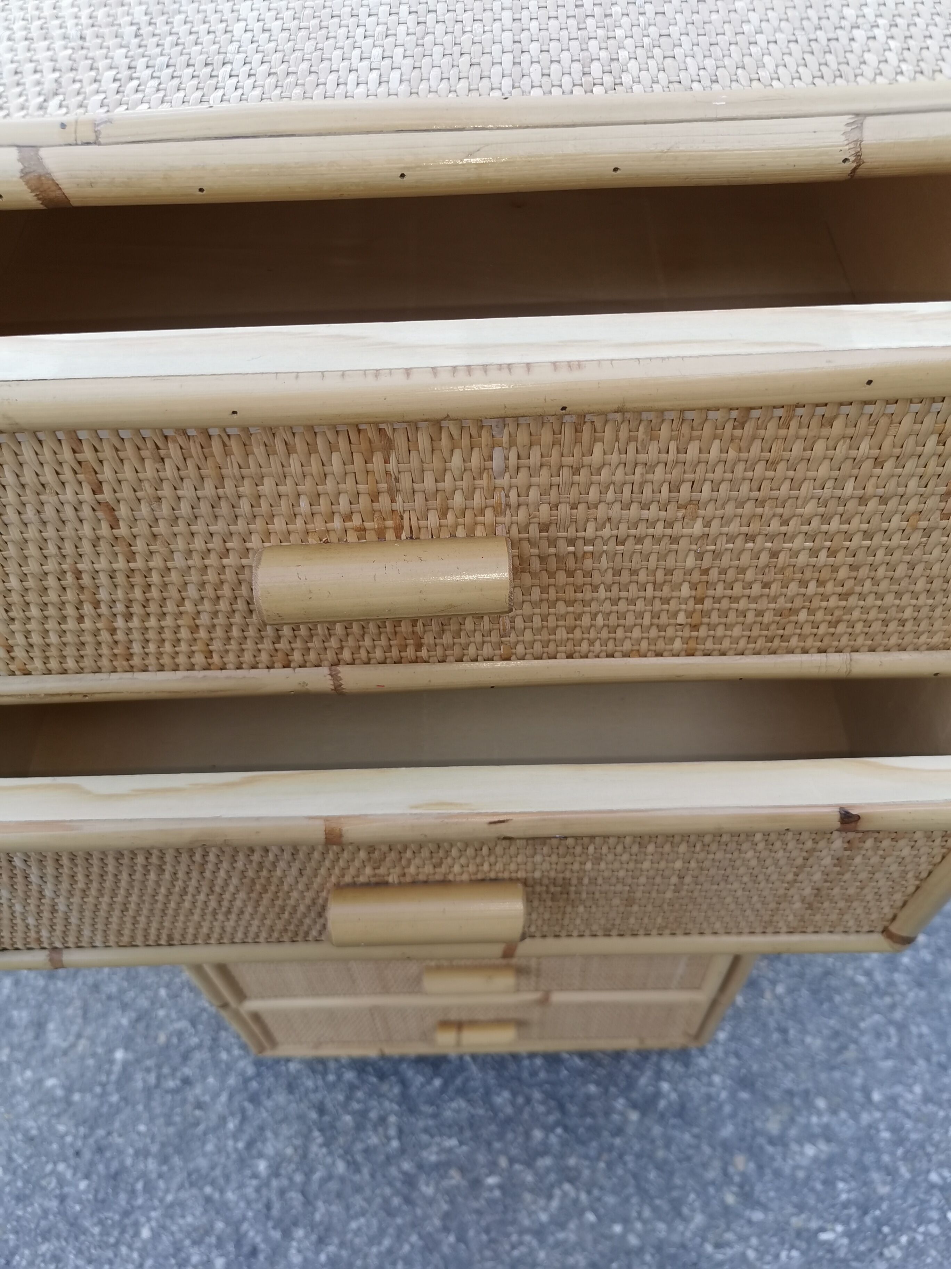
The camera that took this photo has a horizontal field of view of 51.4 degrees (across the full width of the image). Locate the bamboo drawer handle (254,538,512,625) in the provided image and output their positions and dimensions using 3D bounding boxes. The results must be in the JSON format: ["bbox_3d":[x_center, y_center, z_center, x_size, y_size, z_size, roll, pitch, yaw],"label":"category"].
[{"bbox_3d":[-0.031,-0.019,0.350,0.088,0.028,0.028,-2,53,2],"label":"bamboo drawer handle"}]

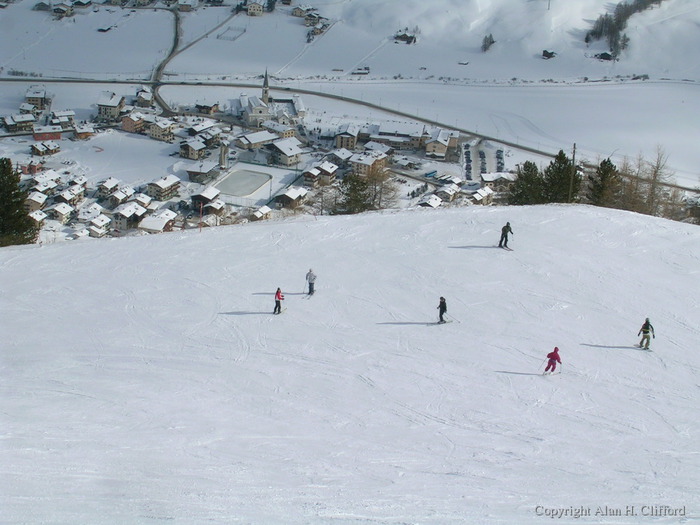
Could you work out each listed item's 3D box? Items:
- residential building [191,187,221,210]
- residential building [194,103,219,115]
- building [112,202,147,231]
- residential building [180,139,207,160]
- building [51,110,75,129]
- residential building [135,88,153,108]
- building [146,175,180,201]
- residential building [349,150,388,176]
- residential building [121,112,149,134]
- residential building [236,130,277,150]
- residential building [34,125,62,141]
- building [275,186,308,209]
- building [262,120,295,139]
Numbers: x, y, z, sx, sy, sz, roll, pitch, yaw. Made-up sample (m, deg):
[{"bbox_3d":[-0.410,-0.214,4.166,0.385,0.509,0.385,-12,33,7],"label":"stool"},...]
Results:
[{"bbox_3d":[-96.940,-43.450,1427.430,14.410,10.500,16.530,10,24,16],"label":"residential building"},{"bbox_3d":[-107.560,-117.310,1604.650,12.450,7.570,11.020,13,25,22],"label":"residential building"},{"bbox_3d":[-142.140,-28.290,1363.050,14.500,11.500,18.000,10,20,20],"label":"building"},{"bbox_3d":[-111.420,-80.570,1513.320,14.960,10.680,11.990,18,27,31],"label":"residential building"},{"bbox_3d":[-216.720,-107.170,1597.840,15.000,10.300,13.000,-3,20,-17],"label":"building"},{"bbox_3d":[-162.740,-129.430,1681.960,9.500,11.500,11.000,13,21,26],"label":"residential building"},{"bbox_3d":[-130.220,-52.820,1482.270,13.250,11.660,23.220,12,21,23],"label":"building"},{"bbox_3d":[12.690,-69.920,1514.150,18.300,12.000,20.000,14,22,29],"label":"residential building"},{"bbox_3d":[-162.210,-105.140,1602.430,12.000,10.800,15.000,14,22,30],"label":"residential building"},{"bbox_3d":[-72.040,-93.150,1612.610,30.610,8.050,12.760,-15,27,-42],"label":"residential building"},{"bbox_3d":[-223.310,-95.030,1564.740,19.800,8.000,10.000,-4,20,-21],"label":"residential building"},{"bbox_3d":[-39.370,-43.530,1426.900,15.500,9.200,17.000,10,20,19],"label":"building"},{"bbox_3d":[-52.490,-97.420,1562.340,23.640,8.760,12.780,22,30,38],"label":"building"}]

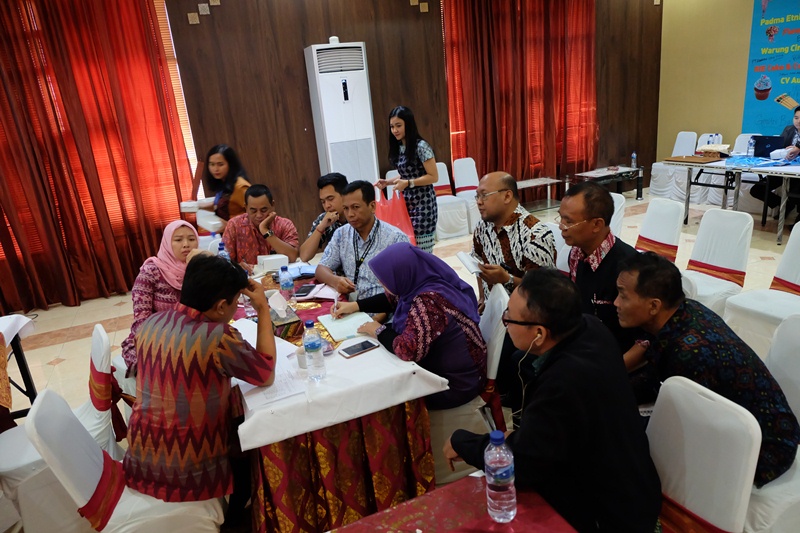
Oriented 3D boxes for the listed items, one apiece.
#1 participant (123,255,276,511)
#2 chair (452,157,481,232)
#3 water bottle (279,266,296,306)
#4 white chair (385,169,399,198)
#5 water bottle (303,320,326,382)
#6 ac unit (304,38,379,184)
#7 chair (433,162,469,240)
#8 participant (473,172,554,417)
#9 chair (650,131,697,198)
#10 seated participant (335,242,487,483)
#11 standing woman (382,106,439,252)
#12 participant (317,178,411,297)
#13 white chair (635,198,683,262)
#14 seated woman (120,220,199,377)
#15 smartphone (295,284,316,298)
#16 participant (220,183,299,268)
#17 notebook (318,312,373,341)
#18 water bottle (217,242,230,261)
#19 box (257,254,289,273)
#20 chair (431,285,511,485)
[{"bbox_3d":[-0.680,0.580,2.100,0.520,1.210,0.720,4,20,30],"label":"participant"},{"bbox_3d":[1.000,-0.945,7.082,0.440,0.900,0.520,-12,18,-18],"label":"chair"},{"bbox_3d":[-0.572,0.112,2.740,0.067,0.228,0.067,-13,19,-20],"label":"water bottle"},{"bbox_3d":[0.145,-0.737,6.602,0.450,0.900,0.520,-13,18,-21],"label":"white chair"},{"bbox_3d":[-0.326,0.306,1.978,0.066,0.235,0.066,-5,17,2],"label":"water bottle"},{"bbox_3d":[-0.624,-1.434,6.182,0.600,2.100,0.370,-13,18,-21],"label":"ac unit"},{"bbox_3d":[0.554,-0.854,6.930,0.440,0.900,0.520,-12,18,-18],"label":"chair"},{"bbox_3d":[0.670,0.081,3.239,0.520,1.270,0.750,5,20,31],"label":"participant"},{"bbox_3d":[4.023,-1.504,7.781,0.540,0.890,0.450,-13,19,-20],"label":"chair"},{"bbox_3d":[0.081,0.443,2.378,0.680,1.130,0.560,-6,17,-1],"label":"seated participant"},{"bbox_3d":[0.124,-0.424,4.335,0.480,1.670,0.460,-19,21,-36],"label":"standing woman"},{"bbox_3d":[-0.220,0.126,3.277,0.560,1.250,0.720,-2,17,14],"label":"participant"},{"bbox_3d":[1.711,-0.008,3.812,0.540,0.890,0.450,-11,18,-16],"label":"white chair"},{"bbox_3d":[-1.093,0.367,2.848,0.630,1.200,0.490,1,18,22],"label":"seated woman"},{"bbox_3d":[-0.507,0.127,2.852,0.080,0.010,0.160,-2,17,13],"label":"smartphone"},{"bbox_3d":[-0.892,0.050,3.810,0.540,1.270,0.720,-9,17,-9],"label":"participant"},{"bbox_3d":[-0.213,0.266,2.367,0.215,0.015,0.285,-13,18,-23],"label":"notebook"},{"bbox_3d":[-1.085,-0.010,3.320,0.067,0.228,0.067,-13,19,-20],"label":"water bottle"},{"bbox_3d":[-0.832,-0.028,3.529,0.165,0.070,0.120,-7,17,-5],"label":"box"},{"bbox_3d":[0.189,0.541,2.397,0.510,0.900,0.440,-10,17,-14],"label":"chair"}]

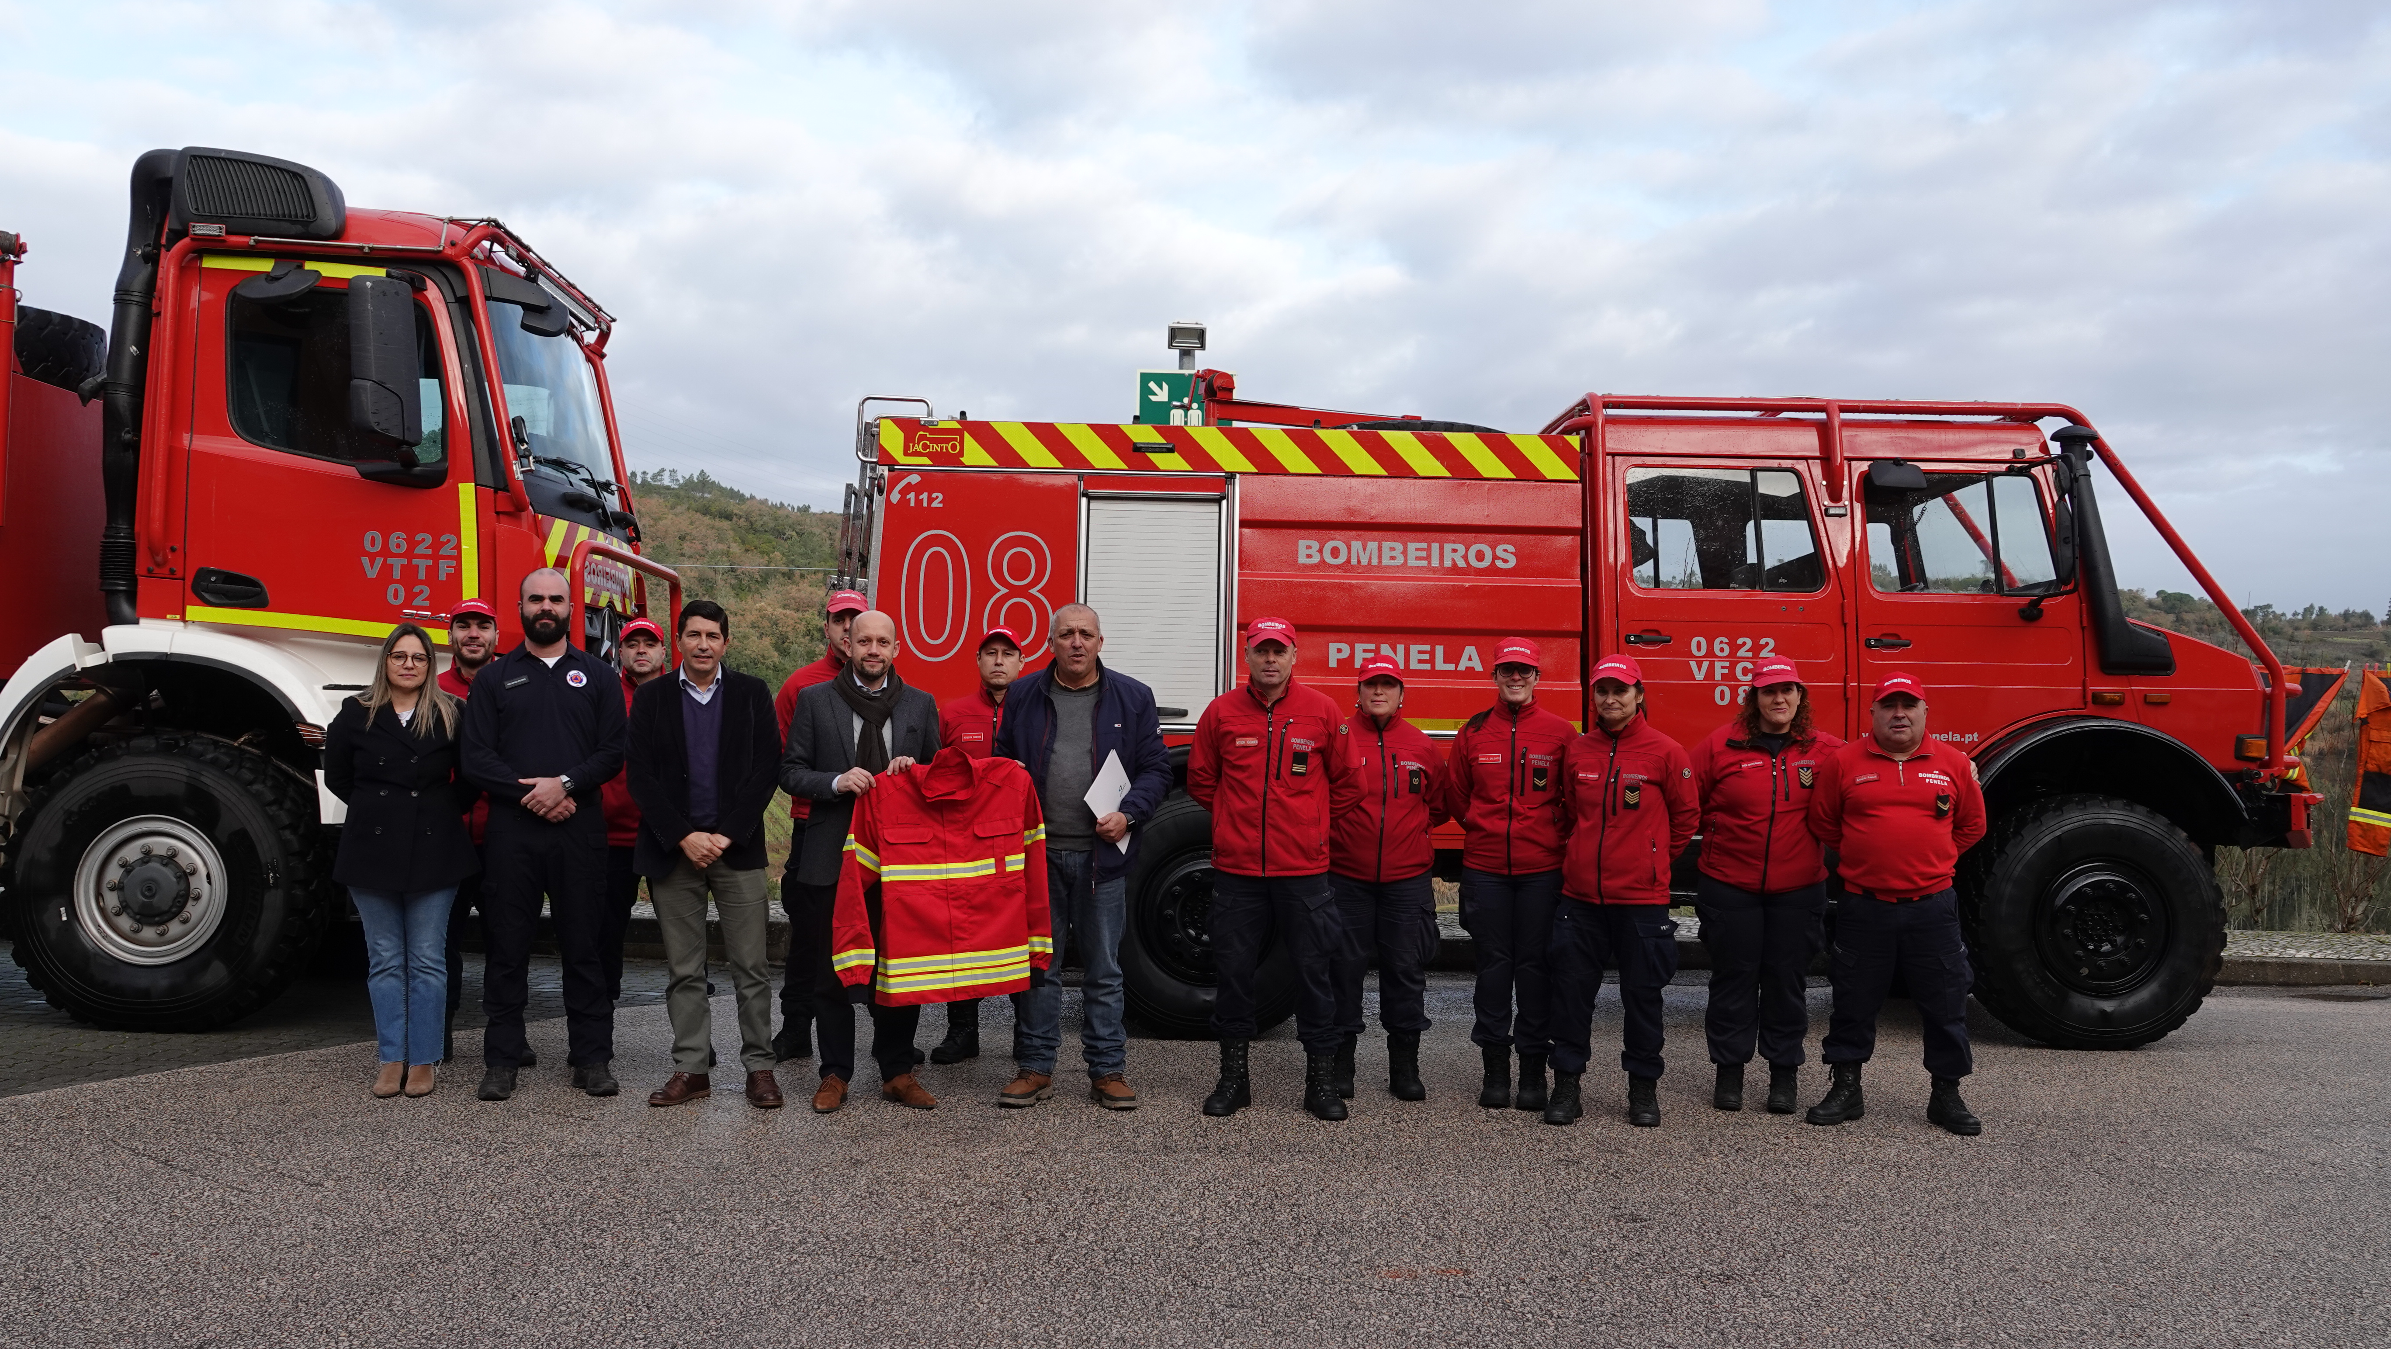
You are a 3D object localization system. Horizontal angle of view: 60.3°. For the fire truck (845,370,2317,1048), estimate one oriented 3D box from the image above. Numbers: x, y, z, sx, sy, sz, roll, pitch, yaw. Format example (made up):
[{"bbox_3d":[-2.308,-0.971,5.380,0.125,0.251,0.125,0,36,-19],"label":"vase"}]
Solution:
[{"bbox_3d":[1.668,0.145,9.973,6.550,2.980,2.450,1,-2,0],"label":"fire truck"}]

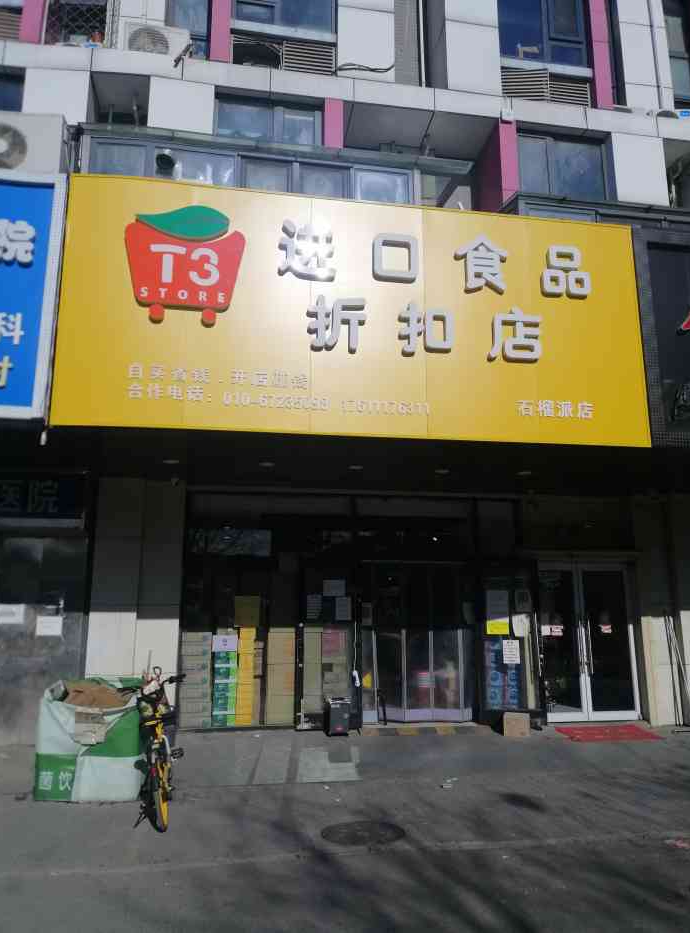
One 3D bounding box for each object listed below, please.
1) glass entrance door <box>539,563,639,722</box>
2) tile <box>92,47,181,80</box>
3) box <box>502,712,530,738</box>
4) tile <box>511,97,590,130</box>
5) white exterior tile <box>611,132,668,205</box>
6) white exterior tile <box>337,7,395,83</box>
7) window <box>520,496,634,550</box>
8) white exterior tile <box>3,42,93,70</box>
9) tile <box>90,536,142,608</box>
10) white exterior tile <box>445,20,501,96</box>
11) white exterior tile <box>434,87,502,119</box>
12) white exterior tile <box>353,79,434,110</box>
[{"bbox_3d":[3.675,2.654,10.686,1.527,2.327,0.100,2,-12,-8],"label":"glass entrance door"},{"bbox_3d":[-2.813,-5.443,9.530,1.181,0.337,0.050,2,-12,-9],"label":"tile"},{"bbox_3d":[2.295,3.539,9.623,0.350,0.270,0.300,2,-12,-9],"label":"box"},{"bbox_3d":[2.927,-5.053,10.088,1.134,0.361,0.080,2,-12,-9],"label":"tile"},{"bbox_3d":[4.264,-4.275,10.143,0.794,1.109,0.080,2,-12,-9],"label":"white exterior tile"},{"bbox_3d":[0.308,-6.112,10.205,0.855,1.195,0.080,2,-12,-8],"label":"white exterior tile"},{"bbox_3d":[3.595,0.895,10.919,1.883,0.835,0.100,2,-12,-8],"label":"window"},{"bbox_3d":[-3.951,-5.451,9.351,1.122,0.335,0.050,2,-12,-9],"label":"white exterior tile"},{"bbox_3d":[-3.021,1.396,9.233,0.627,0.930,0.050,2,-12,-9],"label":"tile"},{"bbox_3d":[1.832,-5.843,10.075,0.784,1.143,0.080,2,-12,-9],"label":"white exterior tile"},{"bbox_3d":[1.743,-5.099,9.902,1.012,0.374,0.080,2,-12,-9],"label":"white exterior tile"},{"bbox_3d":[0.708,-5.309,10.104,1.173,0.365,0.100,2,-12,-8],"label":"white exterior tile"}]

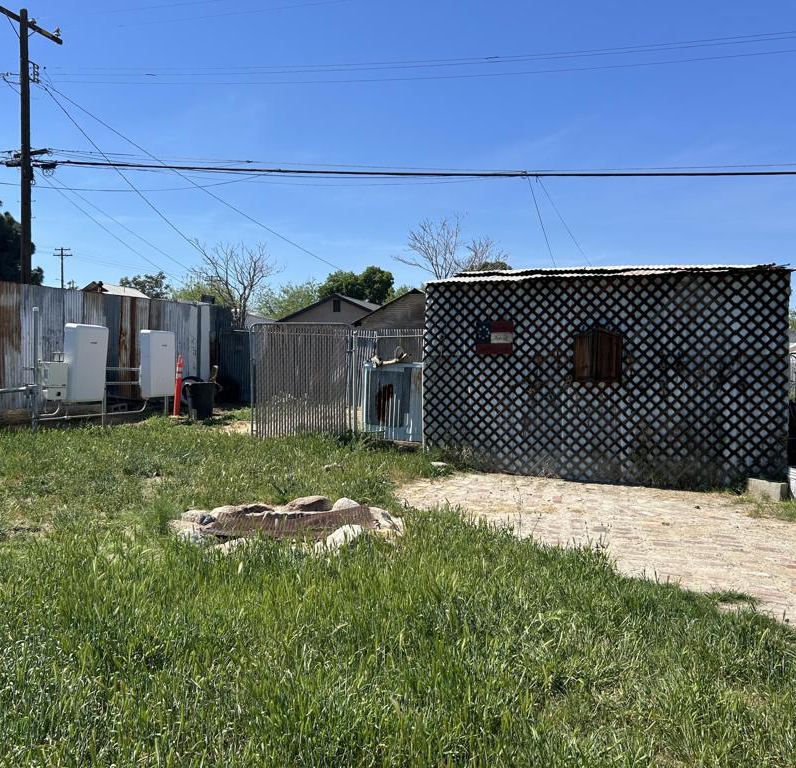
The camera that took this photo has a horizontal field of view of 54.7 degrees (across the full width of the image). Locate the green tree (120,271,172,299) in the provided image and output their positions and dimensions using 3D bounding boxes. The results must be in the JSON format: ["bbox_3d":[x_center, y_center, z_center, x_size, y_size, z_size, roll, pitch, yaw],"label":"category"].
[{"bbox_3d":[-14.728,-3.360,45.089,3.511,6.565,3.394,0,2,-18],"label":"green tree"}]

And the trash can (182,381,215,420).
[{"bbox_3d":[-3.458,0.294,13.500,0.530,0.700,0.530,0,2,0],"label":"trash can"}]

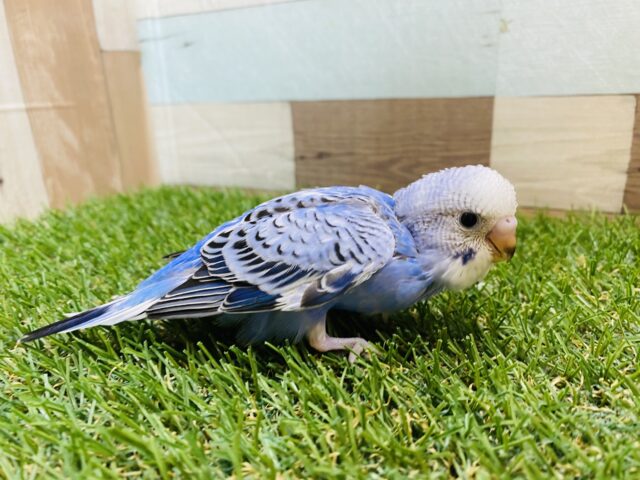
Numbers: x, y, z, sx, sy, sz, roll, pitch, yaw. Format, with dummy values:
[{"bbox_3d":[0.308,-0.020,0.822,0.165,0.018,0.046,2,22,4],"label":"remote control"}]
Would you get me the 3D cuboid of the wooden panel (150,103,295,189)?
[{"bbox_3d":[-0.076,-0.075,0.381,0.130,0.066,0.010,6,19,24],"label":"wooden panel"}]

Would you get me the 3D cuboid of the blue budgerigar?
[{"bbox_3d":[-0.019,0.007,0.146,0.155,0.056,0.042,-2,17,1],"label":"blue budgerigar"}]

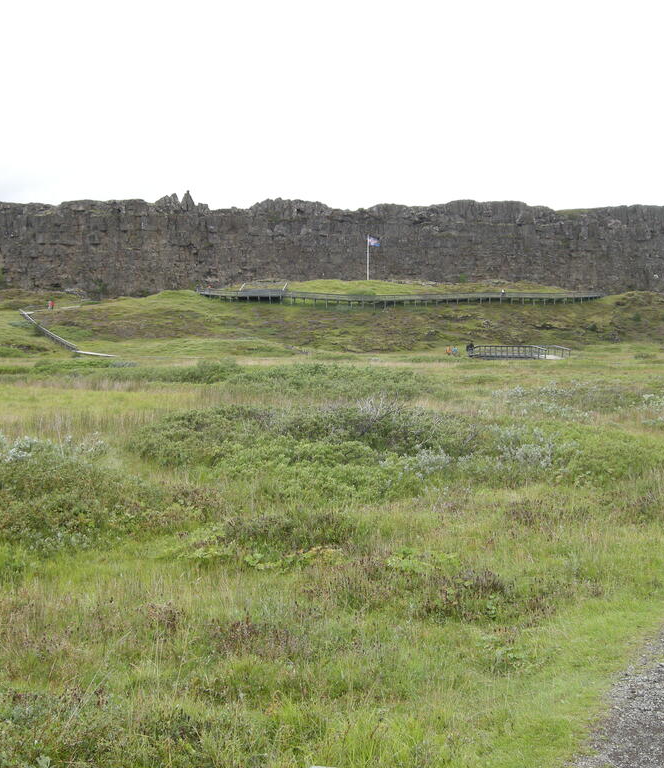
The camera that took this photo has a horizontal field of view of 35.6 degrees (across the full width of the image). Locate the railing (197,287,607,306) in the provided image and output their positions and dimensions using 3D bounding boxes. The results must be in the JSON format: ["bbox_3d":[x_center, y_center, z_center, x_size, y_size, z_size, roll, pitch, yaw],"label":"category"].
[{"bbox_3d":[13.500,-17.200,203.000,80.000,3.800,13.000,0,2,0],"label":"railing"}]

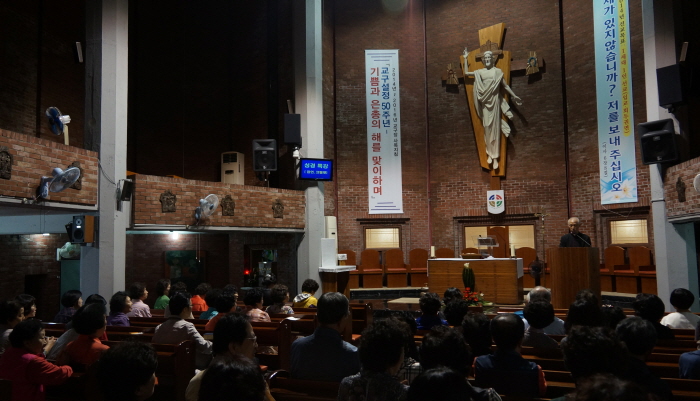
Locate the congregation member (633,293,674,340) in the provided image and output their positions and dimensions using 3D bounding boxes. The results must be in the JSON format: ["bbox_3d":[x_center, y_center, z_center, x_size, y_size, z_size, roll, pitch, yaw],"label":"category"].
[{"bbox_3d":[2.179,1.294,4.053,0.460,1.230,0.720,-1,-4,6],"label":"congregation member"}]

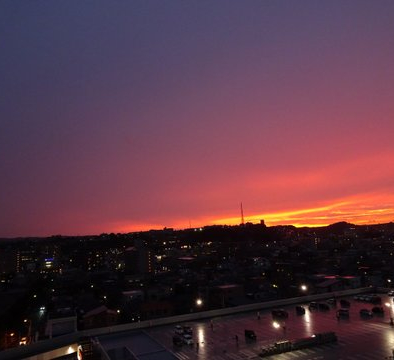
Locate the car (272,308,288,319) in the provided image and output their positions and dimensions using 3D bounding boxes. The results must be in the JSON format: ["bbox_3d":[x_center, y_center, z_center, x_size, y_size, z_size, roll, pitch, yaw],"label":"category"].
[{"bbox_3d":[29.830,47.690,119.270,1.800,1.620,4.800,1,-11,-26],"label":"car"}]

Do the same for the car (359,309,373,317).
[{"bbox_3d":[57.560,45.080,113.090,1.720,1.500,4.300,1,-11,-26],"label":"car"}]

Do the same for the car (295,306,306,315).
[{"bbox_3d":[37.930,47.750,122.290,1.630,1.600,3.800,1,-11,-26],"label":"car"}]

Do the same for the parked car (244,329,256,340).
[{"bbox_3d":[15.320,44.600,96.350,1.620,1.620,3.800,1,-11,-26],"label":"parked car"}]

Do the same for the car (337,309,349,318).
[{"bbox_3d":[50.810,45.770,115.110,1.650,1.600,3.900,1,-11,-26],"label":"car"}]

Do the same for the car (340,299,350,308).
[{"bbox_3d":[57.750,47.950,130.000,1.650,1.550,3.900,1,-11,-26],"label":"car"}]

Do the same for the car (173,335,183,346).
[{"bbox_3d":[-5.380,45.480,94.320,1.680,1.550,4.000,1,-11,-26],"label":"car"}]

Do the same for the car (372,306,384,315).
[{"bbox_3d":[62.290,45.120,114.920,1.700,1.500,4.100,1,-11,-26],"label":"car"}]

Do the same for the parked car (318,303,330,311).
[{"bbox_3d":[47.830,47.790,125.750,1.700,1.550,4.100,1,-11,-26],"label":"parked car"}]

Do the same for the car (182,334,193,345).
[{"bbox_3d":[-2.660,45.410,94.680,1.700,1.500,4.200,1,-11,-26],"label":"car"}]

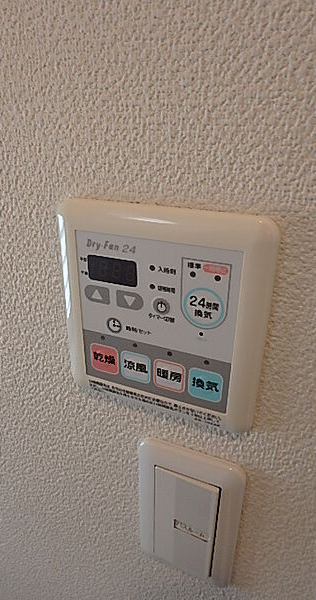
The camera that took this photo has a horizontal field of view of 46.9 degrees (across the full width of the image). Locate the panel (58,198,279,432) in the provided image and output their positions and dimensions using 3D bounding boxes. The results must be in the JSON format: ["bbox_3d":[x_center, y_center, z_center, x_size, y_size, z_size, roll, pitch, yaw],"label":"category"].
[{"bbox_3d":[-0.002,0.012,0.196,0.115,0.122,0.011,10,26,20],"label":"panel"}]

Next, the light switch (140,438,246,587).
[{"bbox_3d":[0.019,0.149,0.249,0.070,0.120,0.009,10,26,20],"label":"light switch"}]

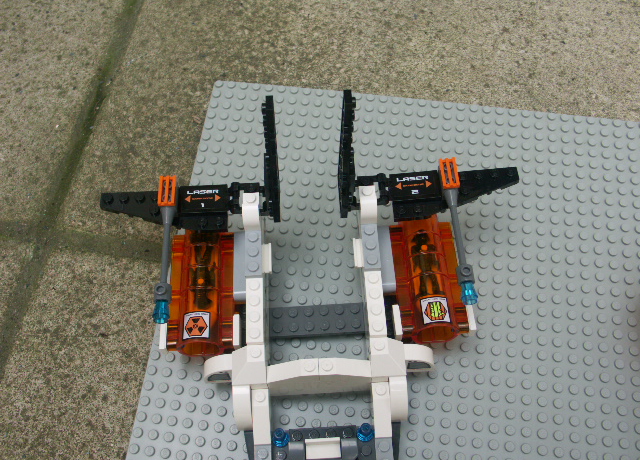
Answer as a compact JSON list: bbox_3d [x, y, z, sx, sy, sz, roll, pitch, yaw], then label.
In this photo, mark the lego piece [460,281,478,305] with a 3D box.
[{"bbox_3d":[0.067,0.028,0.275,0.008,0.008,0.010,-3,65,0],"label":"lego piece"}]

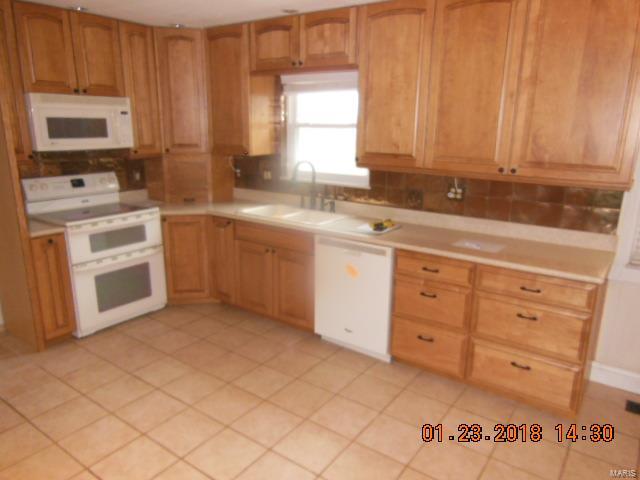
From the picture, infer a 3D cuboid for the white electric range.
[{"bbox_3d":[-1.804,0.088,3.757,0.680,1.165,0.759,11,17,34],"label":"white electric range"}]

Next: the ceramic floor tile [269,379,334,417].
[{"bbox_3d":[-0.114,0.971,2.841,0.307,0.010,0.307,11,17,34],"label":"ceramic floor tile"}]

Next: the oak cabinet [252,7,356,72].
[{"bbox_3d":[-0.054,-1.499,3.580,1.025,0.378,0.343,10,17,33],"label":"oak cabinet"}]

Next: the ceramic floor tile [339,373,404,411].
[{"bbox_3d":[0.320,0.952,2.879,0.302,0.012,0.302,11,17,34],"label":"ceramic floor tile"}]

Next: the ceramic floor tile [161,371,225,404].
[{"bbox_3d":[-0.800,0.937,2.945,0.307,0.010,0.307,11,17,34],"label":"ceramic floor tile"}]

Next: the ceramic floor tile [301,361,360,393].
[{"bbox_3d":[0.072,0.914,3.089,0.306,0.010,0.306,11,17,34],"label":"ceramic floor tile"}]

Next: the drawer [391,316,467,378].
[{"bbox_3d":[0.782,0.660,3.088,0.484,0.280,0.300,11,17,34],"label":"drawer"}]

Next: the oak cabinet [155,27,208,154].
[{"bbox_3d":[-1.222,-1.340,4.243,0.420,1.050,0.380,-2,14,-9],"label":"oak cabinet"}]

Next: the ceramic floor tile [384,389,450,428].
[{"bbox_3d":[0.568,0.994,2.700,0.303,0.010,0.303,11,17,34],"label":"ceramic floor tile"}]

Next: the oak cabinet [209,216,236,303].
[{"bbox_3d":[-0.626,0.116,4.039,0.217,0.711,0.580,10,17,32],"label":"oak cabinet"}]

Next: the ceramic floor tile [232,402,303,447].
[{"bbox_3d":[-0.288,1.022,2.564,0.302,0.012,0.302,11,17,34],"label":"ceramic floor tile"}]

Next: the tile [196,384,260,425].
[{"bbox_3d":[-0.540,0.971,2.732,0.303,0.010,0.303,11,17,34],"label":"tile"}]

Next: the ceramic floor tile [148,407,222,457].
[{"bbox_3d":[-0.729,1.044,2.525,0.307,0.010,0.307,11,17,34],"label":"ceramic floor tile"}]

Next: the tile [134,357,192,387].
[{"bbox_3d":[-1.054,0.892,3.126,0.306,0.010,0.306,11,17,34],"label":"tile"}]

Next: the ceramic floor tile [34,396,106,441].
[{"bbox_3d":[-1.416,1.010,2.629,0.307,0.010,0.307,11,17,34],"label":"ceramic floor tile"}]

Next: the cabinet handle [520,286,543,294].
[{"bbox_3d":[1.151,0.273,2.517,0.105,0.018,0.030,11,17,34],"label":"cabinet handle"}]

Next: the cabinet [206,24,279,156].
[{"bbox_3d":[-0.689,-1.297,4.095,0.508,1.053,0.323,11,17,34],"label":"cabinet"}]

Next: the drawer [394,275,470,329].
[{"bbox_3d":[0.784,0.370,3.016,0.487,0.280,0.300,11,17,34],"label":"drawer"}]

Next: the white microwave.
[{"bbox_3d":[-1.898,-0.898,3.542,0.400,0.387,0.757,10,17,32],"label":"white microwave"}]

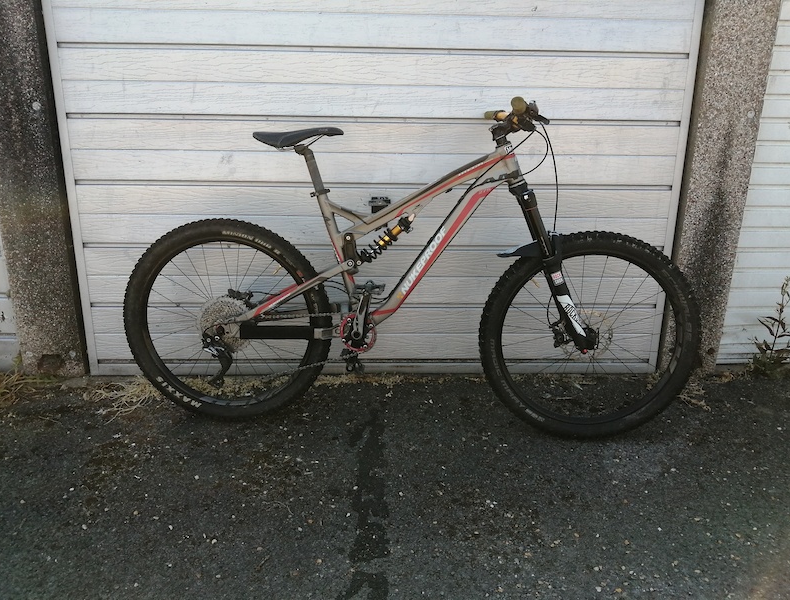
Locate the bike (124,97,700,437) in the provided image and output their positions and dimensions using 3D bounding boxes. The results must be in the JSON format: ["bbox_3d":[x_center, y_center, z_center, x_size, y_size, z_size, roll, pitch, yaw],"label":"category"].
[{"bbox_3d":[0.040,-0.075,1.930,1.895,1.070,0.770,2,15,3],"label":"bike"}]

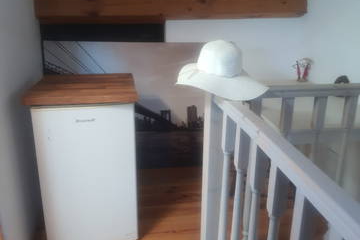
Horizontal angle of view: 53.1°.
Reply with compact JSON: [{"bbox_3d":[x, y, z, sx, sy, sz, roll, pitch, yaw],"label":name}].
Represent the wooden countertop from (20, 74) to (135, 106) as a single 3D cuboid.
[{"bbox_3d":[-0.522,-0.179,2.001,0.536,0.040,0.560,-3,18,-10],"label":"wooden countertop"}]

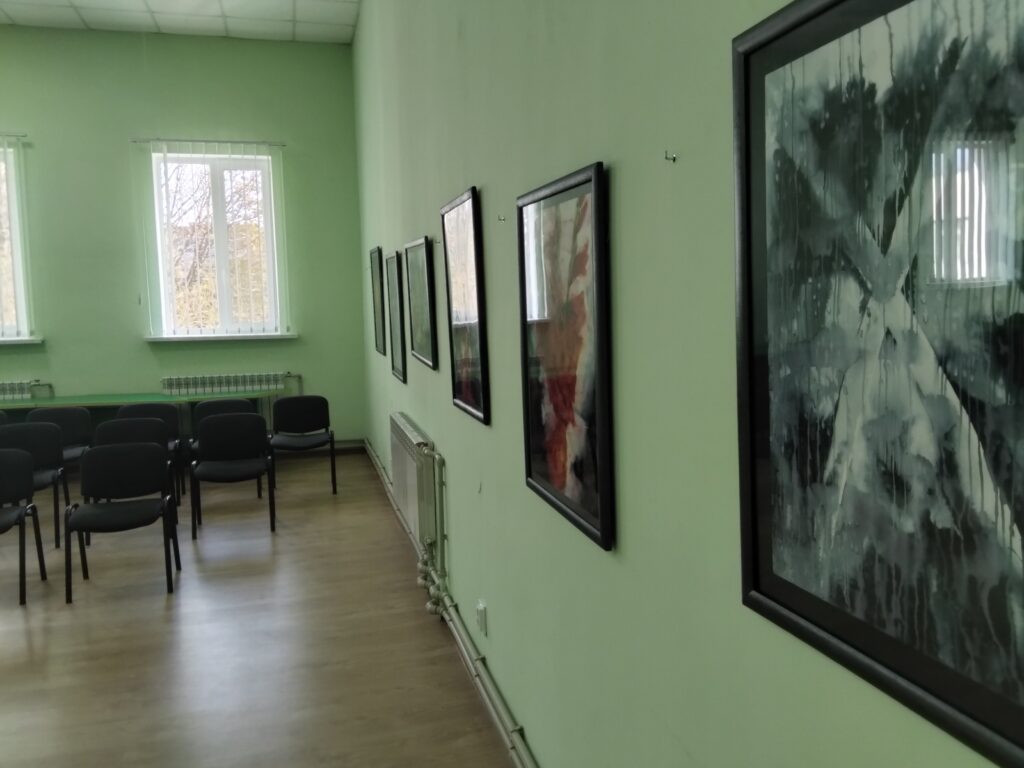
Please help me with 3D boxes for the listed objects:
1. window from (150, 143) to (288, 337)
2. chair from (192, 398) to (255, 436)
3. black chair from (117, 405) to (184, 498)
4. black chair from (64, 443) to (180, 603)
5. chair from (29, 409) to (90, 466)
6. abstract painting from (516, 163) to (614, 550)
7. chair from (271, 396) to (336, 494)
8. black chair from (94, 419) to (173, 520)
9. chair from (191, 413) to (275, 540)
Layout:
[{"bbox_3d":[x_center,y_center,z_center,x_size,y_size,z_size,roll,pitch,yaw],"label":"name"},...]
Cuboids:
[{"bbox_3d":[-2.868,-1.405,7.590,1.200,1.820,0.150,-3,6,-15],"label":"window"},{"bbox_3d":[-2.376,0.531,6.383,0.530,0.790,0.550,-3,6,-17],"label":"chair"},{"bbox_3d":[-2.958,0.563,6.207,0.530,0.790,0.550,-3,6,-16],"label":"black chair"},{"bbox_3d":[-2.201,0.744,4.356,0.530,0.790,0.550,-3,6,-15],"label":"black chair"},{"bbox_3d":[-3.584,0.594,6.044,0.530,0.790,0.550,-3,6,-13],"label":"chair"},{"bbox_3d":[0.121,-0.079,1.939,0.030,0.825,0.630,-3,6,-15],"label":"abstract painting"},{"bbox_3d":[-1.762,0.507,6.478,0.530,0.790,0.550,-3,6,-12],"label":"chair"},{"bbox_3d":[-2.637,0.648,5.341,0.530,0.790,0.550,-3,6,-17],"label":"black chair"},{"bbox_3d":[-1.972,0.622,5.450,0.530,0.790,0.550,-3,6,-16],"label":"chair"}]

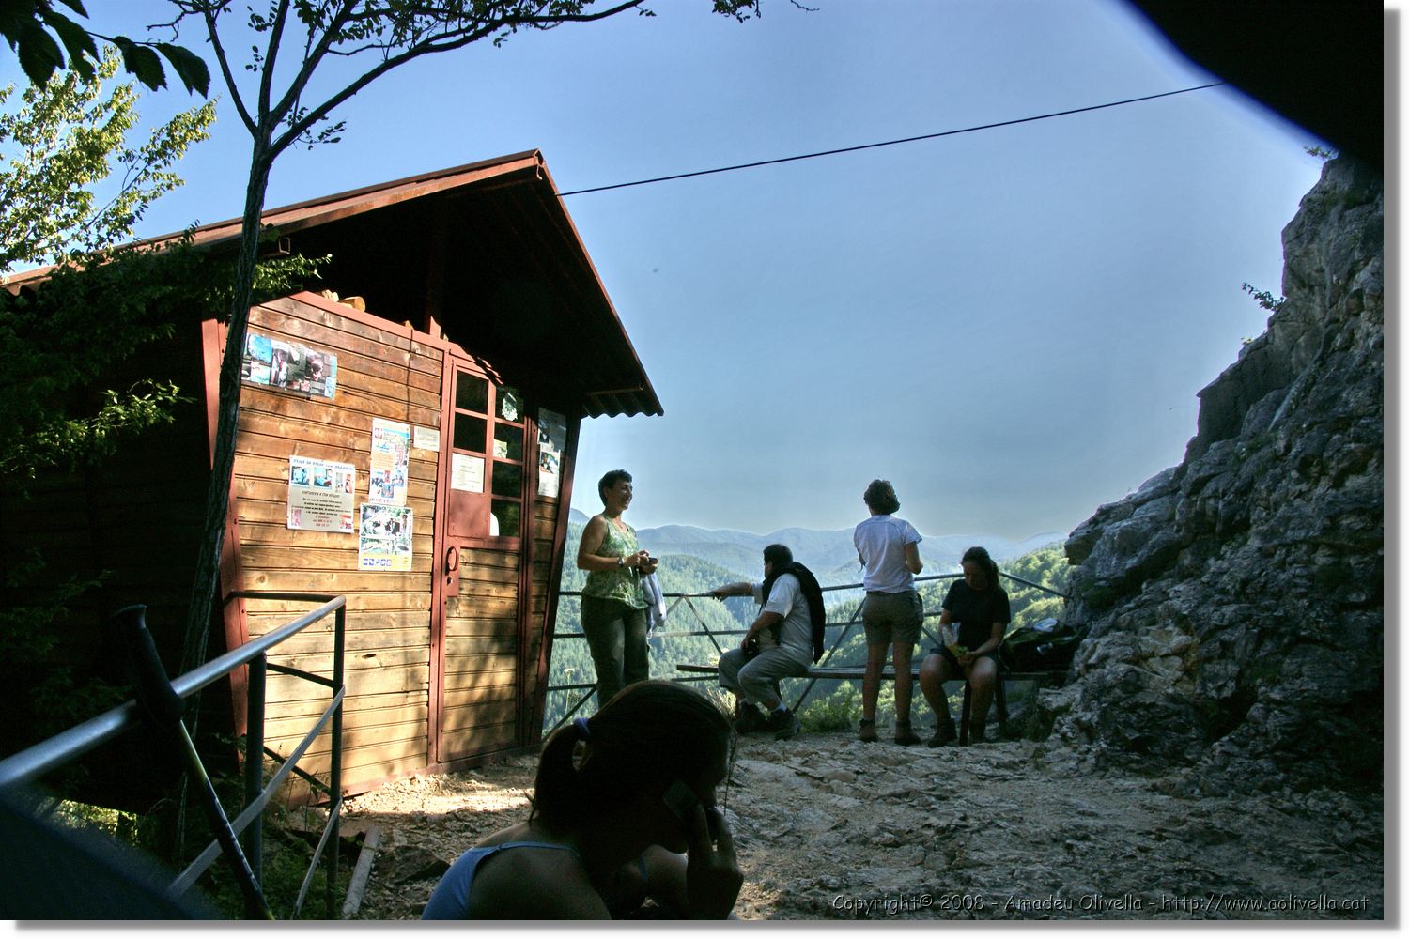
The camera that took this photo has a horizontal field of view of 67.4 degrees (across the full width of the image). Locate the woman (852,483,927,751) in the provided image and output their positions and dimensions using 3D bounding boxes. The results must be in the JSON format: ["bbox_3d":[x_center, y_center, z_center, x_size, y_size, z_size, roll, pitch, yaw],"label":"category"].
[{"bbox_3d":[1.162,0.881,6.755,0.470,1.647,0.380,-2,-8,16],"label":"woman"}]

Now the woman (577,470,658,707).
[{"bbox_3d":[-0.491,0.820,6.205,0.420,1.654,0.470,-6,-9,39],"label":"woman"}]

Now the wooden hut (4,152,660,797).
[{"bbox_3d":[-2.406,0.050,6.092,3.500,3.242,4.280,-4,-8,27],"label":"wooden hut"}]

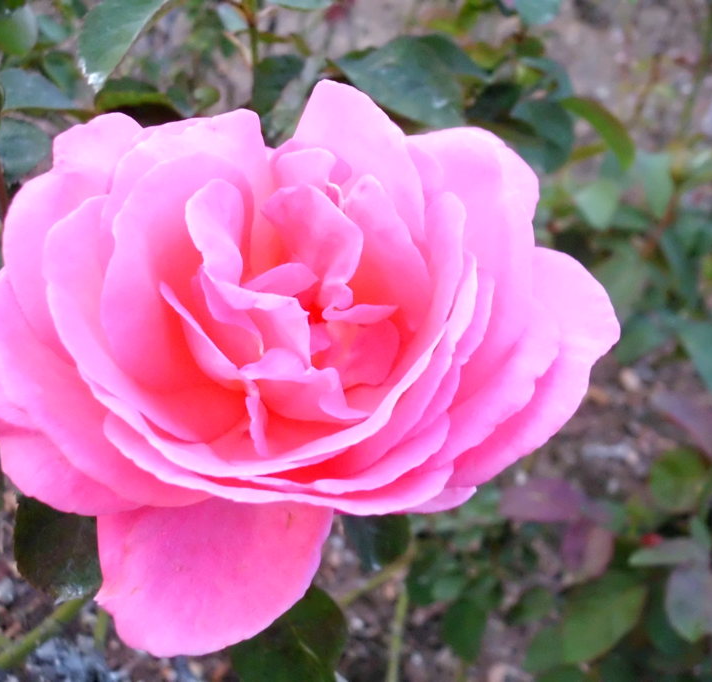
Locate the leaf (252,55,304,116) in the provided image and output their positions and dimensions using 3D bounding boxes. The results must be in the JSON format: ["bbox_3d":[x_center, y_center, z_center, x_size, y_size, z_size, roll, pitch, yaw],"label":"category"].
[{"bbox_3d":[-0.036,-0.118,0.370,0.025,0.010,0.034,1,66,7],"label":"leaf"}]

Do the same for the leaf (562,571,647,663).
[{"bbox_3d":[0.122,0.135,0.390,0.032,0.009,0.052,39,71,24],"label":"leaf"}]

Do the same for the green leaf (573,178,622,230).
[{"bbox_3d":[0.152,-0.086,0.500,0.032,0.009,0.037,-5,67,-2],"label":"green leaf"}]

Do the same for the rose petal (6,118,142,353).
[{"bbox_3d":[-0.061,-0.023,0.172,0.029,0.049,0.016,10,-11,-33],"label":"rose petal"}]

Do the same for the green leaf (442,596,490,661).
[{"bbox_3d":[0.064,0.166,0.460,0.028,0.008,0.040,-4,67,-8],"label":"green leaf"}]

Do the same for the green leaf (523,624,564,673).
[{"bbox_3d":[0.111,0.180,0.470,0.028,0.008,0.037,31,64,17],"label":"green leaf"}]

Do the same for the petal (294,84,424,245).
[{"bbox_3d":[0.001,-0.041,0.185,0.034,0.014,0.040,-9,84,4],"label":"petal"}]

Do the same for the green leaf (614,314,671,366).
[{"bbox_3d":[0.154,-0.001,0.430,0.038,0.010,0.022,-37,62,-14],"label":"green leaf"}]

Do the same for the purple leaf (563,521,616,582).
[{"bbox_3d":[0.122,0.111,0.420,0.027,0.011,0.036,13,64,6],"label":"purple leaf"}]

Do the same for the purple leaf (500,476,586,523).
[{"bbox_3d":[0.099,0.084,0.420,0.045,0.010,0.025,-7,57,-5],"label":"purple leaf"}]

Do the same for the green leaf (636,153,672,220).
[{"bbox_3d":[0.161,-0.084,0.430,0.021,0.008,0.038,-6,62,7],"label":"green leaf"}]

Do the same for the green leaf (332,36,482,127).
[{"bbox_3d":[0.021,-0.100,0.310,0.058,0.015,0.045,7,53,5],"label":"green leaf"}]

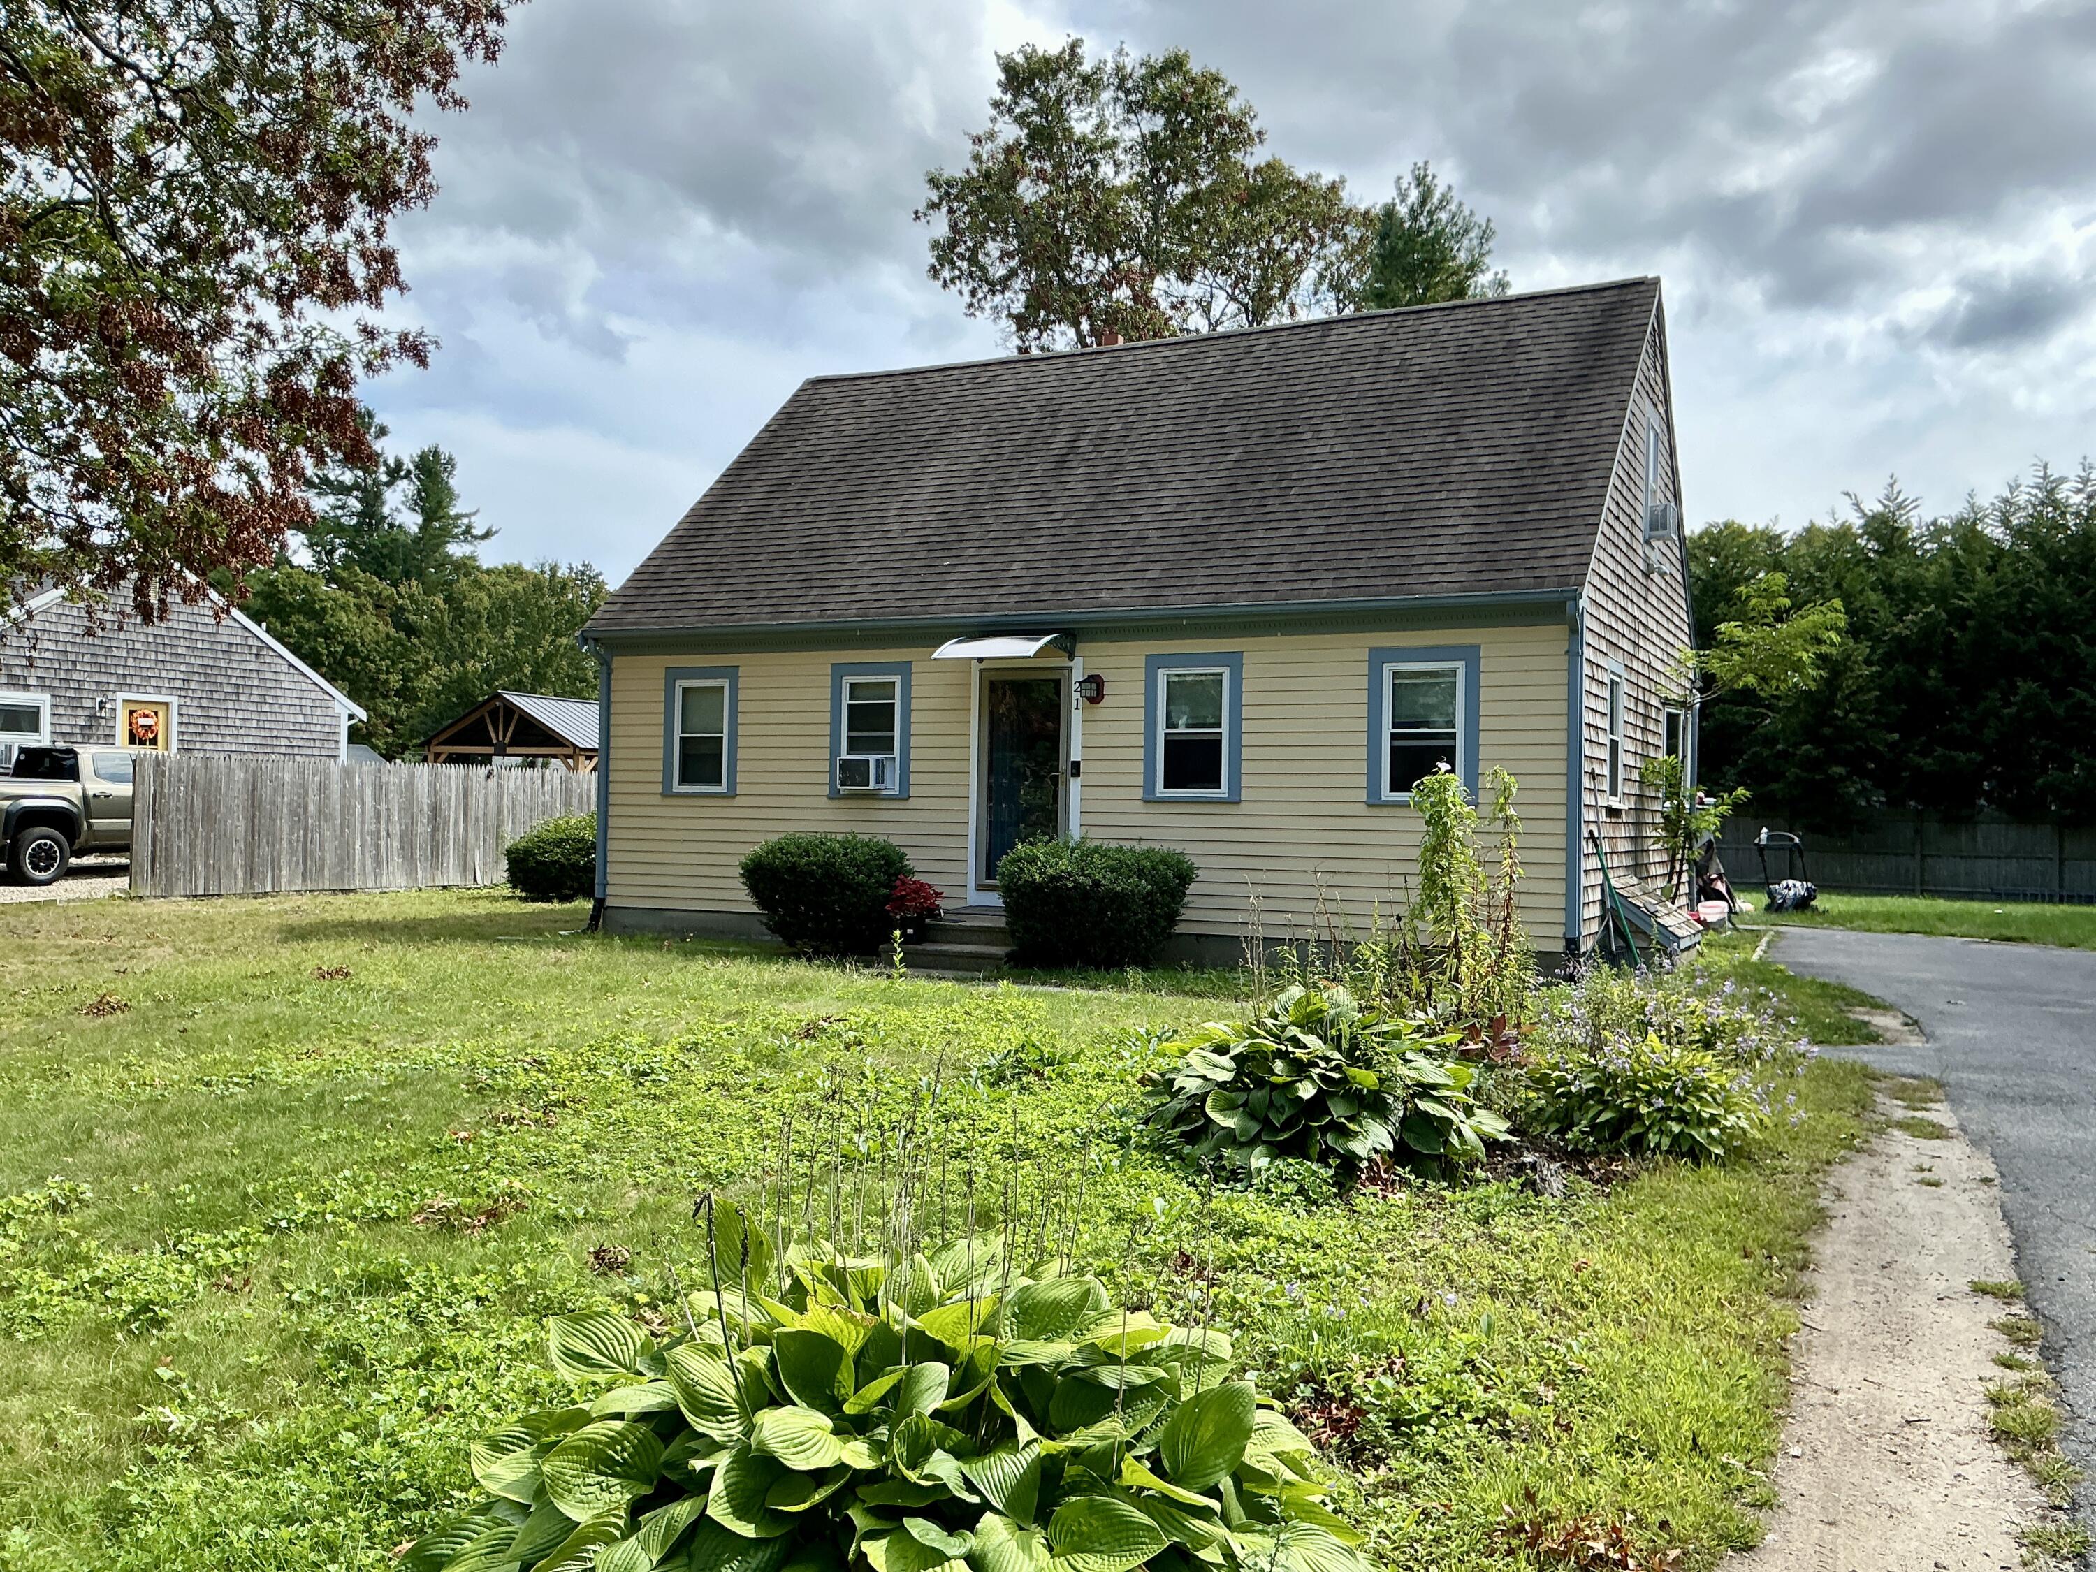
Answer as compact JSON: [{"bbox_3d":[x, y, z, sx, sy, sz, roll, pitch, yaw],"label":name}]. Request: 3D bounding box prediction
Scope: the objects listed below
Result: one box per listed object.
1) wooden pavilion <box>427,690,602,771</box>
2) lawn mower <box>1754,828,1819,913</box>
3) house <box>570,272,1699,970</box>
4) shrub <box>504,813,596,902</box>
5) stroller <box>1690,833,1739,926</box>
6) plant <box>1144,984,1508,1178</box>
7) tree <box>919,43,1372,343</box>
[{"bbox_3d":[-9.428,-0.107,33.556,3.600,3.270,4.200,1,-1,22],"label":"wooden pavilion"},{"bbox_3d":[9.398,1.140,21.600,0.580,1.020,1.400,1,-1,6],"label":"lawn mower"},{"bbox_3d":[1.547,-1.736,18.719,9.960,6.770,8.350,1,-1,27],"label":"house"},{"bbox_3d":[-6.257,0.944,22.300,1.750,1.170,1.600,1,-1,-15],"label":"shrub"},{"bbox_3d":[8.106,1.142,20.800,0.900,1.060,0.600,0,-1,35],"label":"stroller"},{"bbox_3d":[1.188,1.153,7.300,1.550,0.660,1.500,1,-1,9],"label":"plant"},{"bbox_3d":[1.749,-6.056,31.500,8.500,15.500,8.200,1,-1,0],"label":"tree"}]

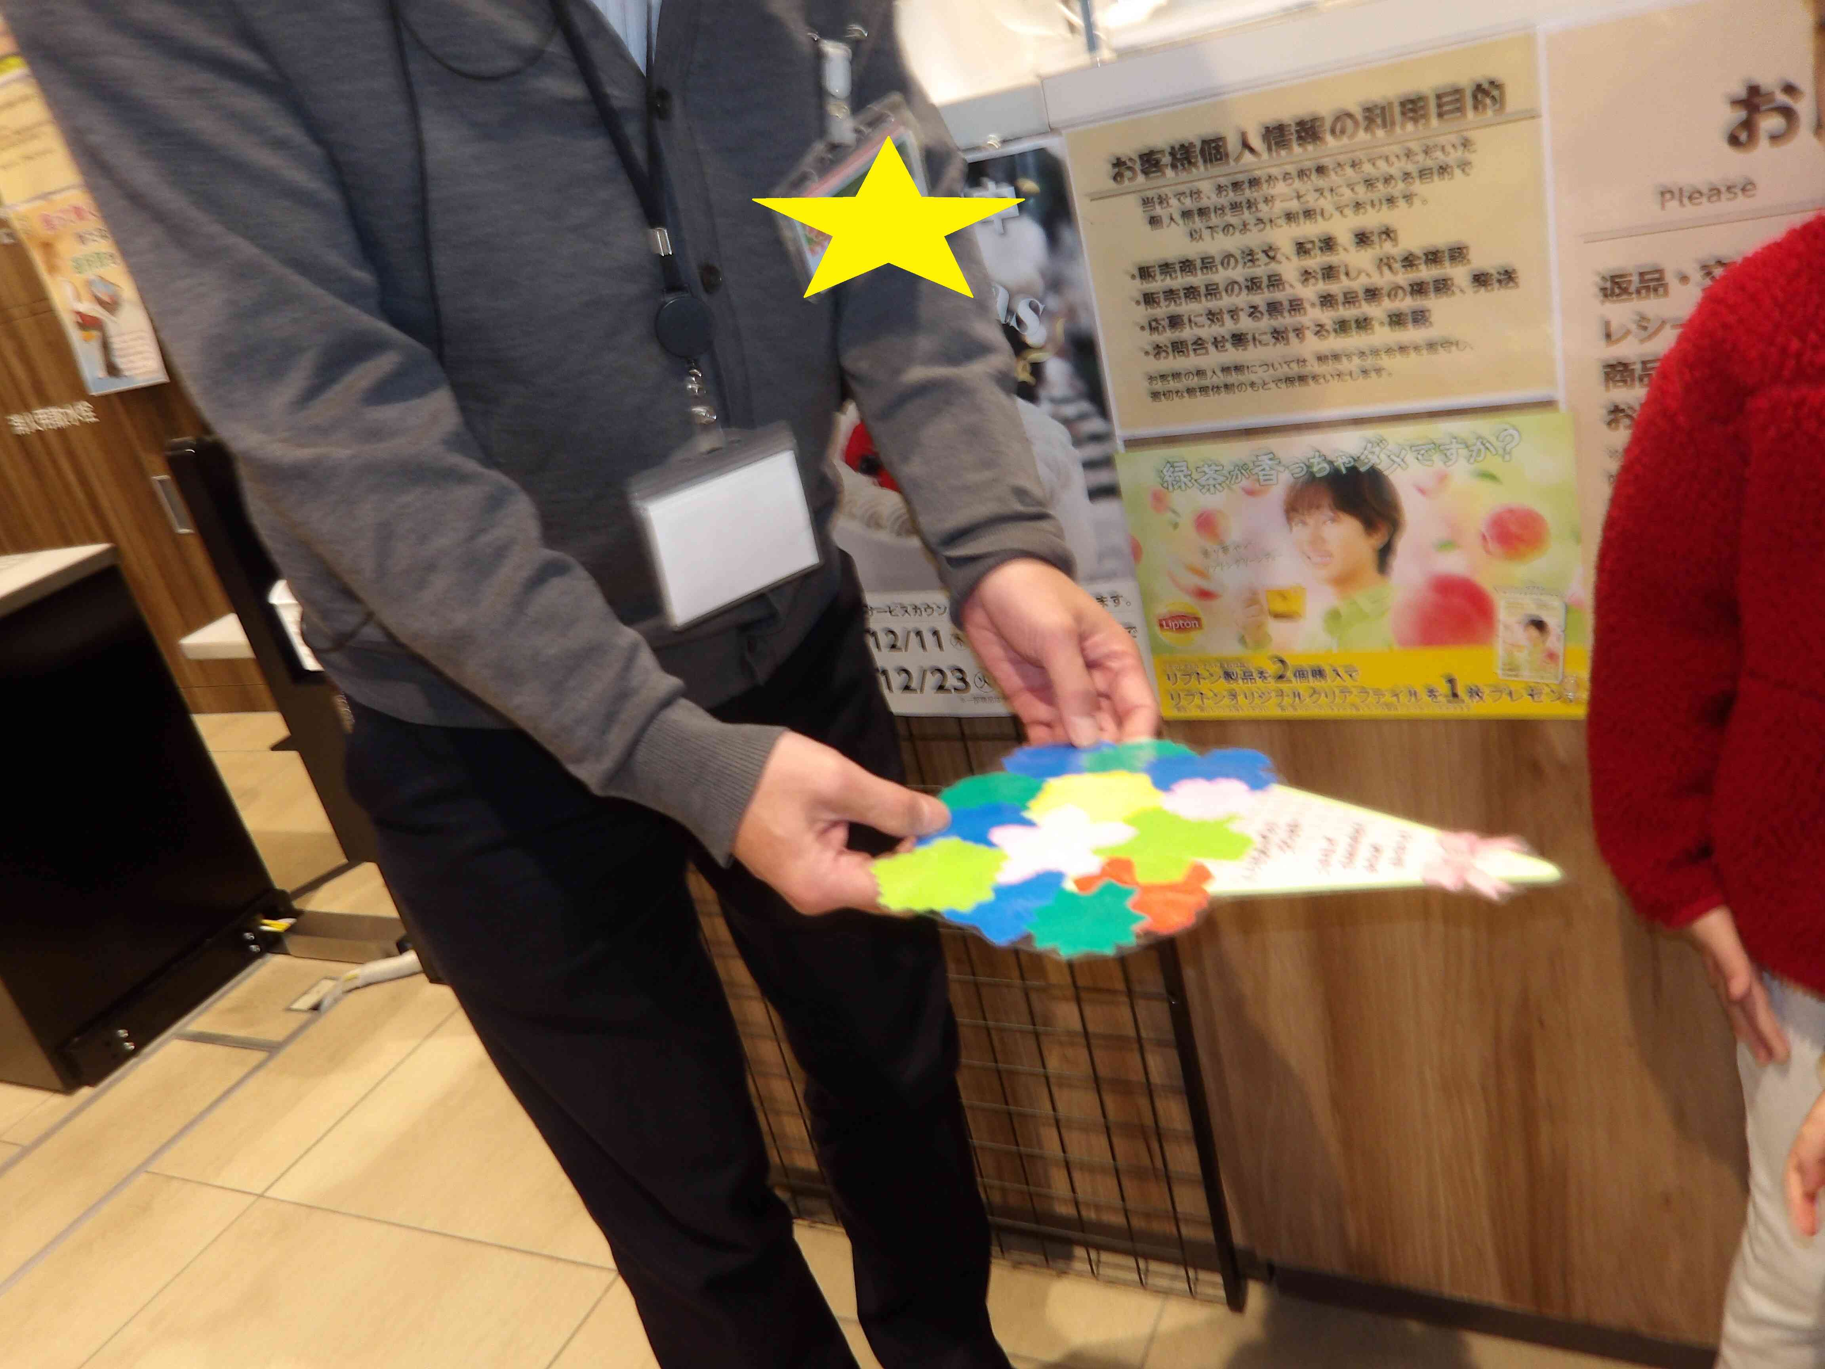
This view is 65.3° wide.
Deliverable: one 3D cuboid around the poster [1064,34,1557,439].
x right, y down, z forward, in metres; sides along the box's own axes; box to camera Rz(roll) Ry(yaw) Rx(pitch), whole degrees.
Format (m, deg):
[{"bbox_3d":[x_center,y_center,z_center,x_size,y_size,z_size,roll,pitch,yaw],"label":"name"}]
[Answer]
[{"bbox_3d":[0.251,-0.270,0.910,0.291,0.213,0.015,-1,25,29],"label":"poster"}]

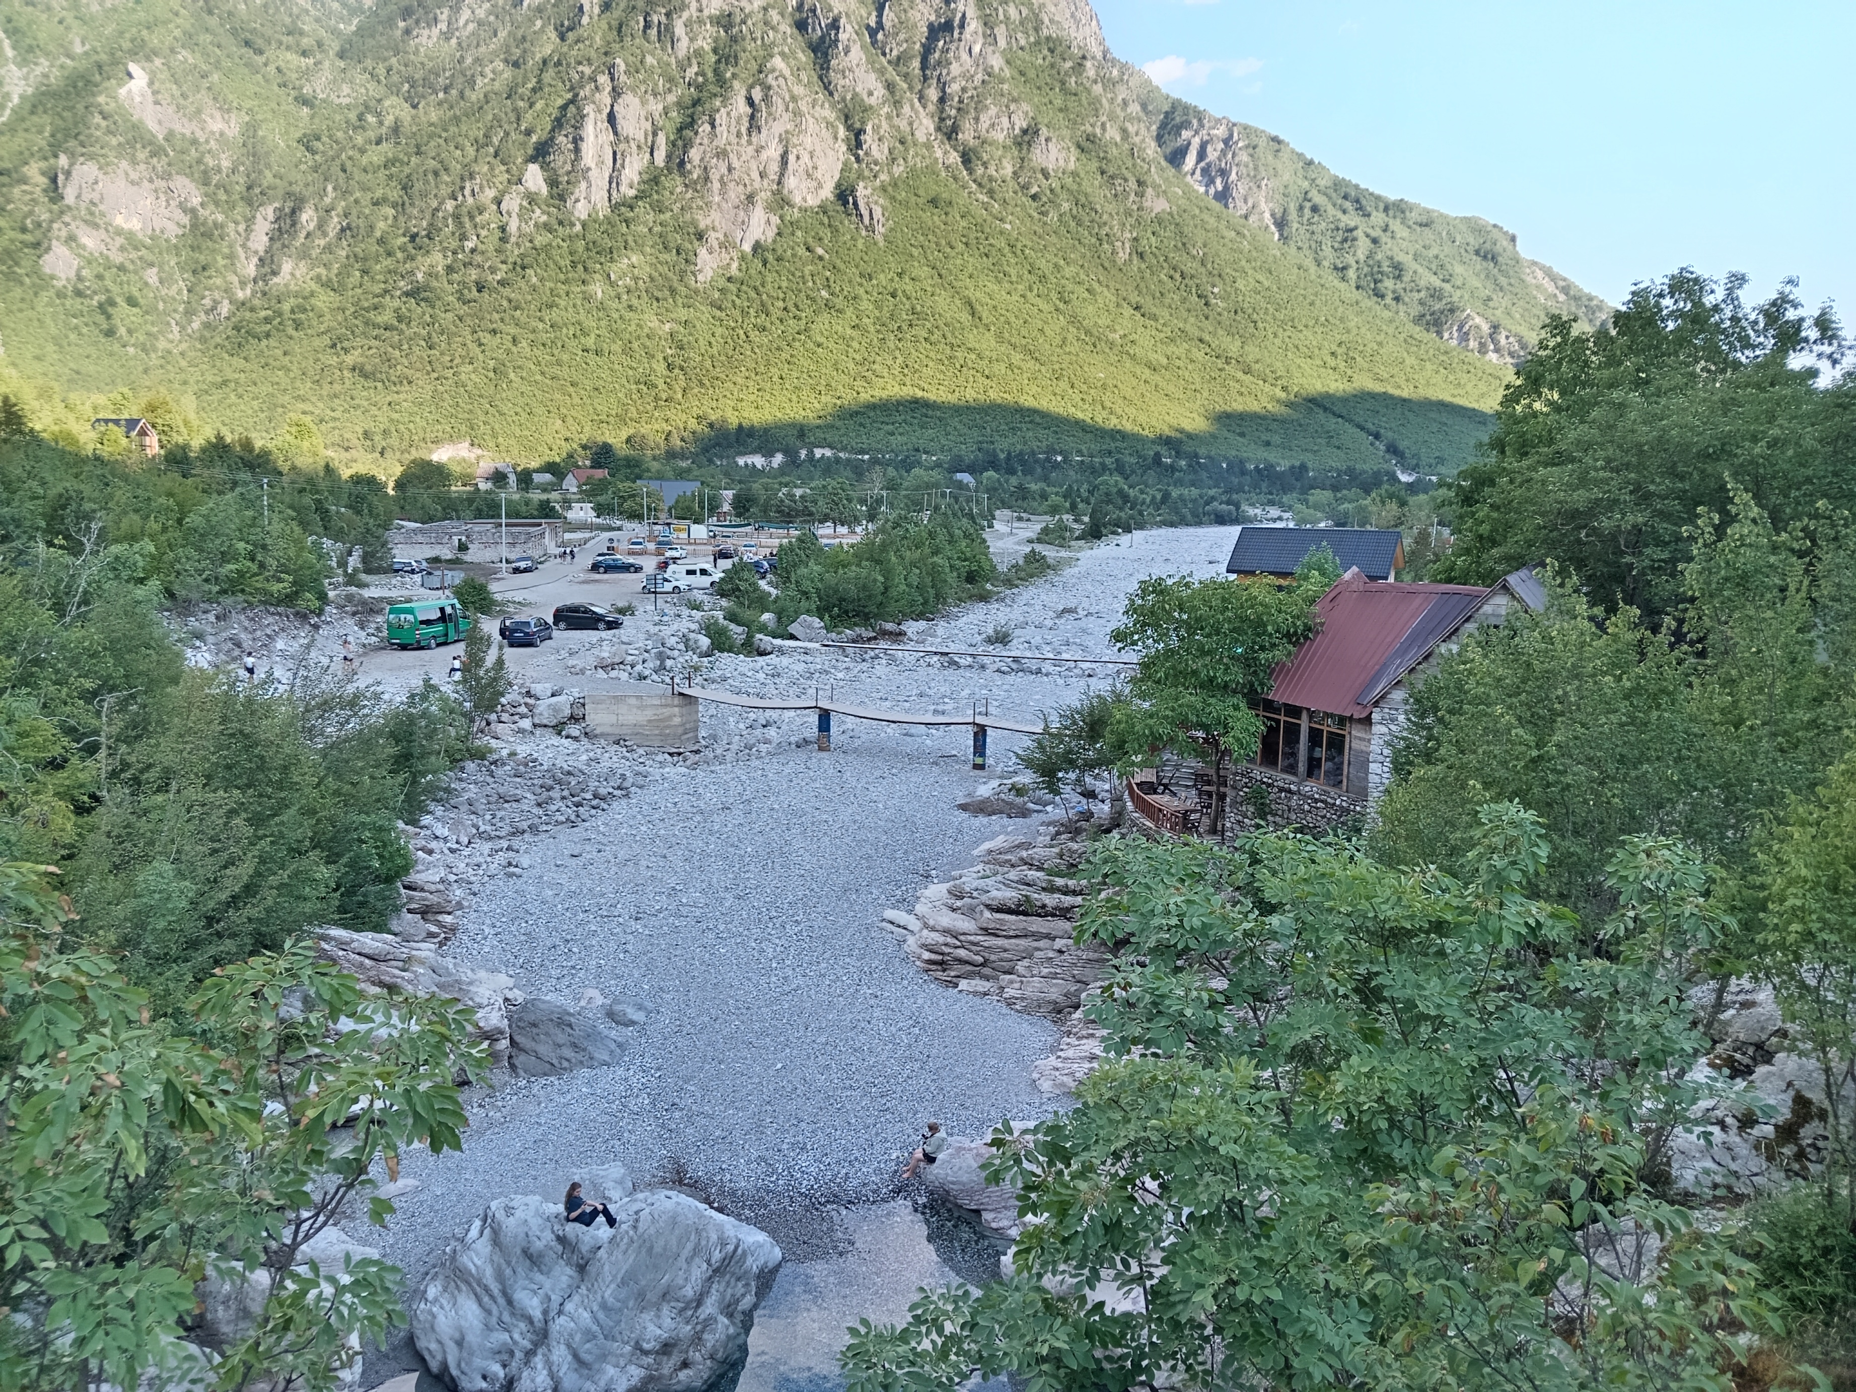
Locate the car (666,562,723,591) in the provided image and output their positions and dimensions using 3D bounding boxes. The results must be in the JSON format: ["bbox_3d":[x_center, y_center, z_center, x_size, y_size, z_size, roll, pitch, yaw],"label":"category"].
[{"bbox_3d":[-18.104,-9.323,105.865,4.800,1.970,1.900,0,8,-8],"label":"car"}]

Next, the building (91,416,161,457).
[{"bbox_3d":[-141.181,-45.316,236.000,8.600,6.900,5.600,2,8,10],"label":"building"}]

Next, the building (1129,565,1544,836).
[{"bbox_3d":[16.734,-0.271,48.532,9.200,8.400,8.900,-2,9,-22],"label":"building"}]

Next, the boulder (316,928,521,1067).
[{"bbox_3d":[-12.168,7.218,32.000,4.200,2.200,2.600,-1,8,-12],"label":"boulder"}]

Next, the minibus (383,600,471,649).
[{"bbox_3d":[-31.086,-4.489,83.816,2.000,2.680,6.500,3,8,13],"label":"minibus"}]

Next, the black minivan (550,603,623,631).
[{"bbox_3d":[-22.030,-5.136,86.888,4.400,1.630,1.790,0,8,-5],"label":"black minivan"}]

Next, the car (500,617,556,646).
[{"bbox_3d":[-24.695,-4.040,83.397,1.730,1.500,4.300,1,8,-2],"label":"car"}]

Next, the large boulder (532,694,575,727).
[{"bbox_3d":[-20.095,0.779,72.000,2.100,1.550,1.500,-1,8,-16],"label":"large boulder"}]

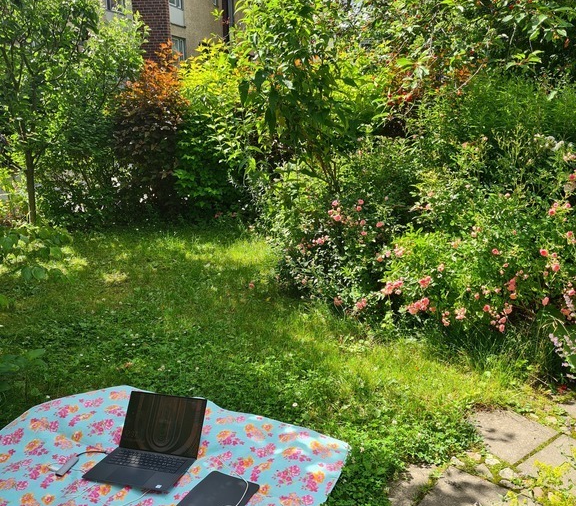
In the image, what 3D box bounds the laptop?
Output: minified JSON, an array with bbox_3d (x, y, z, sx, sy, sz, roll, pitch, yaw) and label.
[{"bbox_3d":[-0.526,0.703,2.178,0.344,0.207,0.338,2,12,18],"label":"laptop"}]

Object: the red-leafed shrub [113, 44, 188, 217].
[{"bbox_3d":[-1.370,-1.220,5.945,0.820,1.710,0.800,-4,18,-12],"label":"red-leafed shrub"}]

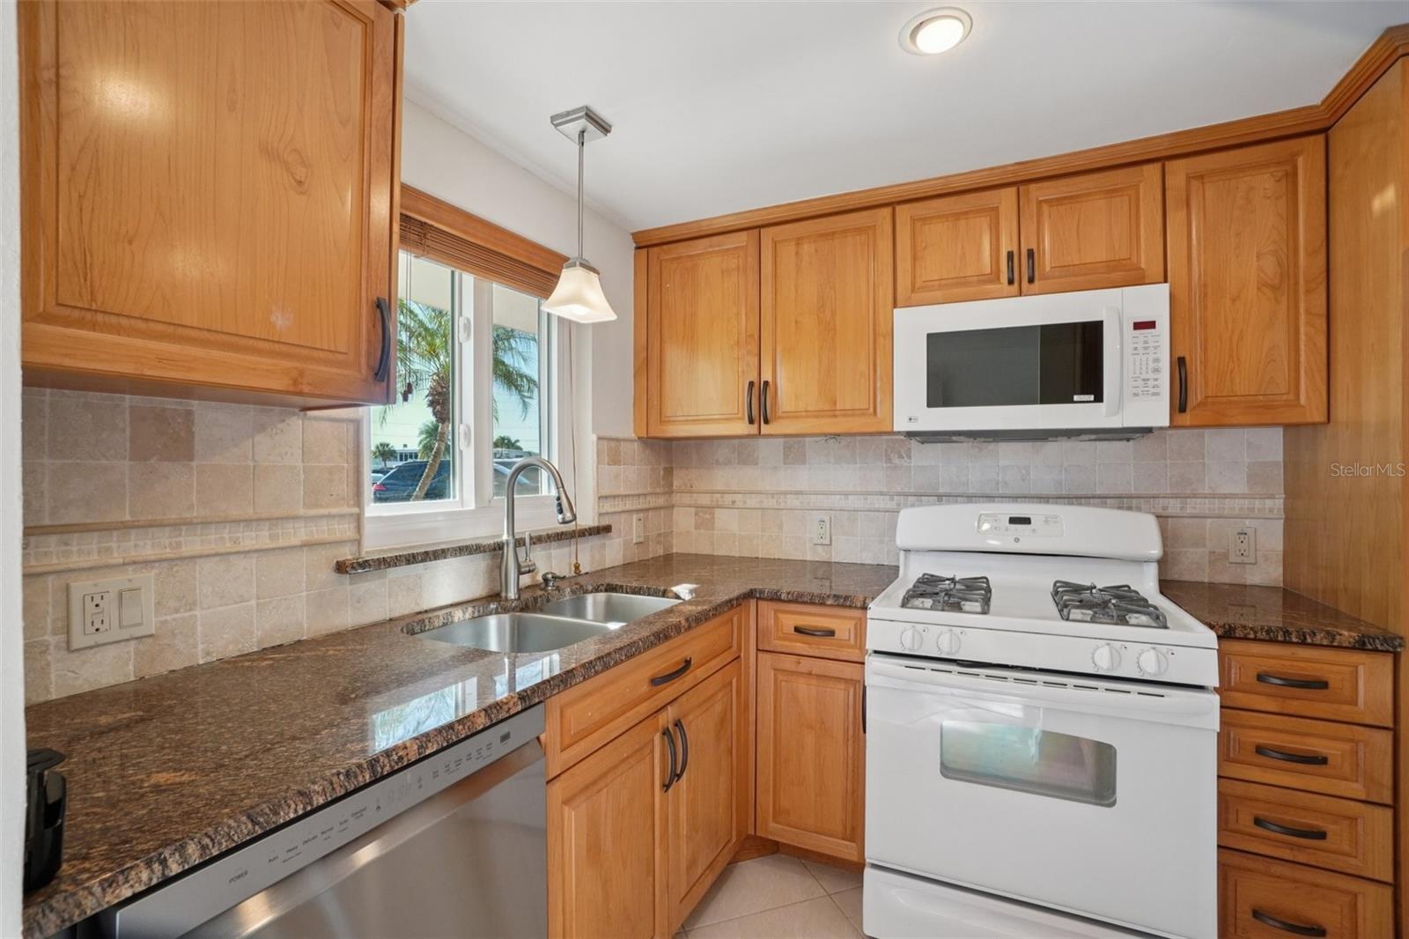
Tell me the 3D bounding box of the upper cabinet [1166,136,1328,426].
[{"bbox_3d":[1.589,-0.516,1.813,0.356,0.782,0.330,0,0,22],"label":"upper cabinet"}]

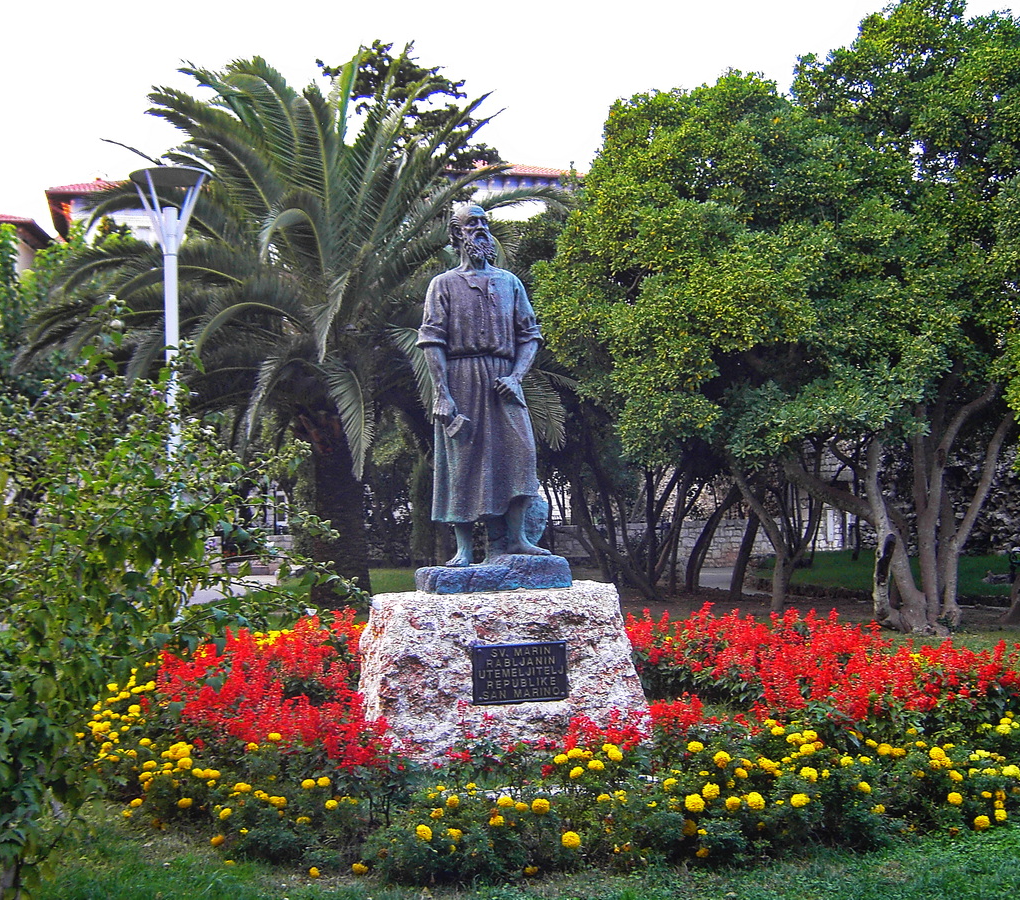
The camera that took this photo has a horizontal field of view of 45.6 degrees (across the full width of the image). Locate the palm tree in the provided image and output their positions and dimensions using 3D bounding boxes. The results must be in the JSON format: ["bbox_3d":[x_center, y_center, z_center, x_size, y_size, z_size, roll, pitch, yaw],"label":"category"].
[{"bbox_3d":[-2.410,-1.360,13.700,6.100,6.250,6.000,-1,-1,0],"label":"palm tree"}]

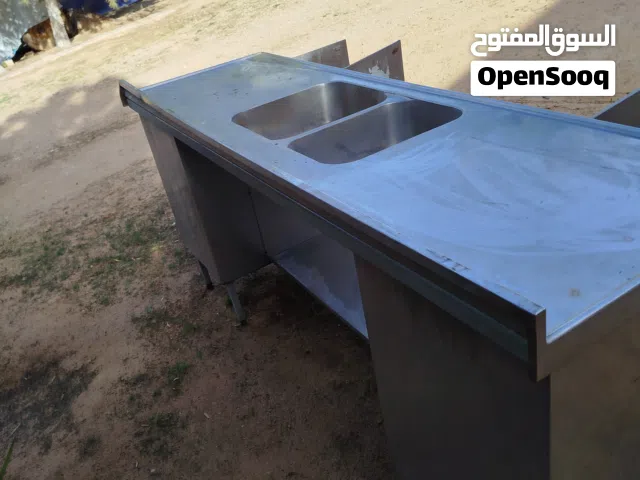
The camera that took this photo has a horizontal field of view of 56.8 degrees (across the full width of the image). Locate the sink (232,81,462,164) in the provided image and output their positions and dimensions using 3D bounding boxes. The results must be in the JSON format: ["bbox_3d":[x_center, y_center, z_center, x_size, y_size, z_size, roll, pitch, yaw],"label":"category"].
[{"bbox_3d":[0.062,-0.284,1.738,0.423,0.165,0.658,-25,32,-22],"label":"sink"}]

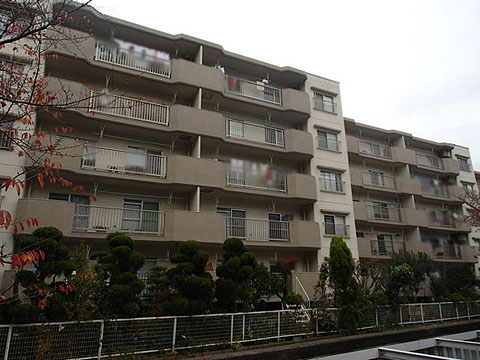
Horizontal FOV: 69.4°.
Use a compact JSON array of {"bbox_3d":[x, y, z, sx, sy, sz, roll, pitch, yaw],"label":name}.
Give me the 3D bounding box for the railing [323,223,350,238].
[{"bbox_3d":[5.598,2.983,20.048,1.970,0.750,0.180,7,-19,-24],"label":"railing"}]

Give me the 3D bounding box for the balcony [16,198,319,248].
[{"bbox_3d":[-2.342,2.394,16.733,14.305,1.380,1.350,7,-19,-24],"label":"balcony"}]

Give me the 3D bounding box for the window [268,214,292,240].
[{"bbox_3d":[2.394,2.830,19.791,1.730,1.830,0.120,7,-19,-24],"label":"window"}]

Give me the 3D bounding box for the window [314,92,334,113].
[{"bbox_3d":[5.502,-5.031,22.683,1.600,1.160,0.150,7,-19,-24],"label":"window"}]

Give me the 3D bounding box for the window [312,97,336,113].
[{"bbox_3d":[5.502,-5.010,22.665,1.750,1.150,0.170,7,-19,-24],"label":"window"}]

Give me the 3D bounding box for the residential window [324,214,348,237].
[{"bbox_3d":[5.578,2.705,20.282,1.600,1.160,0.150,7,-19,-24],"label":"residential window"}]

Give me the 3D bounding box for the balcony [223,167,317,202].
[{"bbox_3d":[1.566,0.333,19.325,5.598,1.380,1.350,7,-19,-24],"label":"balcony"}]

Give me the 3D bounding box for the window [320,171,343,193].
[{"bbox_3d":[5.553,0.127,21.082,1.600,1.160,0.150,7,-19,-24],"label":"window"}]

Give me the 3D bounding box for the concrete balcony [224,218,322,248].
[{"bbox_3d":[1.591,2.911,18.525,5.598,1.380,1.350,7,-19,-24],"label":"concrete balcony"}]

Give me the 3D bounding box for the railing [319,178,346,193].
[{"bbox_3d":[5.573,0.405,20.848,1.970,0.750,0.180,7,-19,-24],"label":"railing"}]

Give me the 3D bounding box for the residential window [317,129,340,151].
[{"bbox_3d":[5.527,-2.452,21.883,1.600,1.160,0.150,7,-19,-24],"label":"residential window"}]

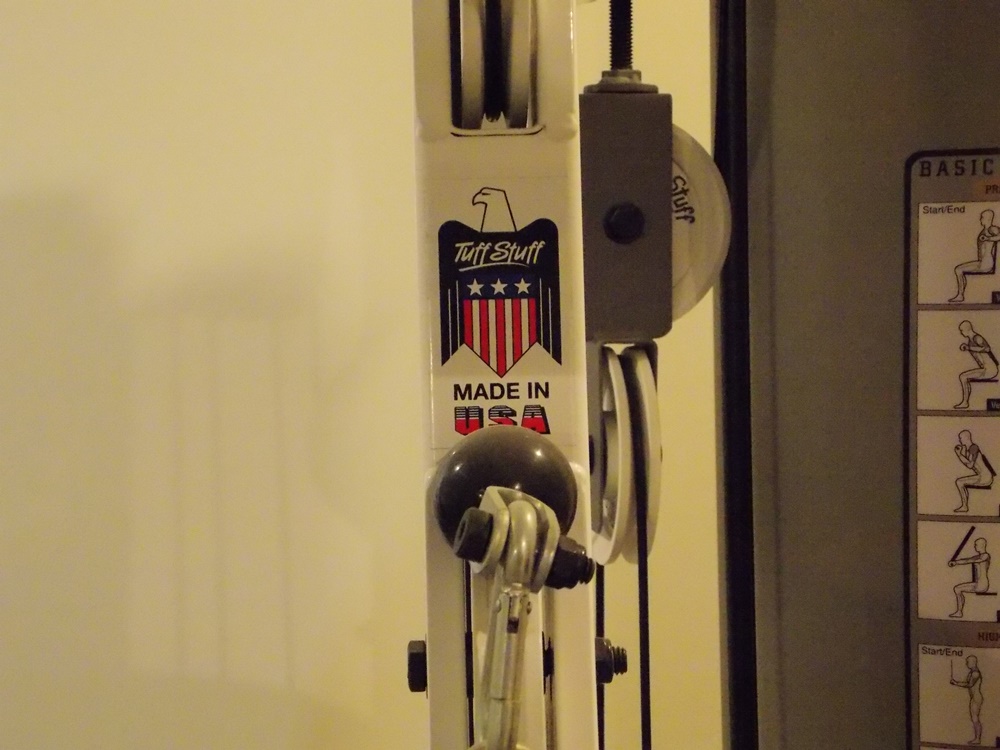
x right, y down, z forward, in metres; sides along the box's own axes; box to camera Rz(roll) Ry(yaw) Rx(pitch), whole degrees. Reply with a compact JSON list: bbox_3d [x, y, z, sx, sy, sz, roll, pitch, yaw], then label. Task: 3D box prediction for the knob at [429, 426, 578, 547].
[{"bbox_3d":[0.002,0.038,0.582,0.044,0.044,0.044,-1,5,0],"label":"knob"}]

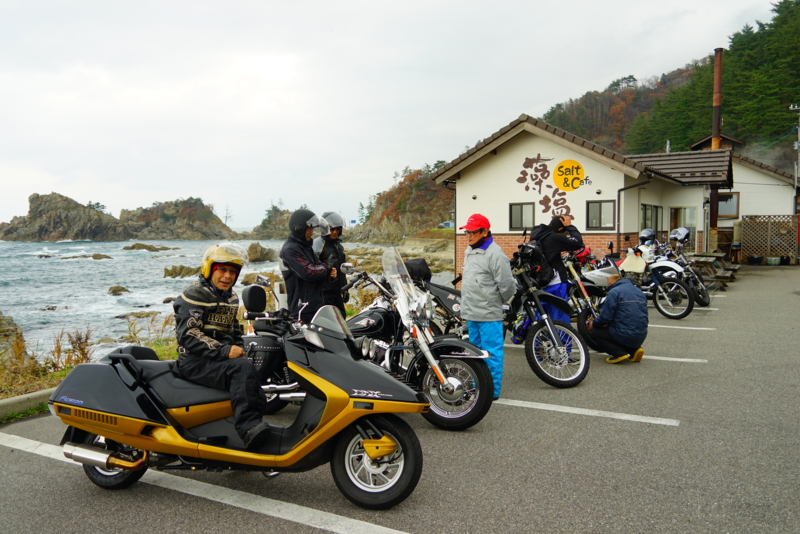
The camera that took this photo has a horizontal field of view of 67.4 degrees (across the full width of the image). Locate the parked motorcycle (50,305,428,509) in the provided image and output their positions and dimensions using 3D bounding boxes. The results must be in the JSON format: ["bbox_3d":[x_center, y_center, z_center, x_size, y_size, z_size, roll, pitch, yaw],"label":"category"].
[{"bbox_3d":[-0.979,0.793,3.515,2.280,1.160,0.750,0,4,10],"label":"parked motorcycle"}]

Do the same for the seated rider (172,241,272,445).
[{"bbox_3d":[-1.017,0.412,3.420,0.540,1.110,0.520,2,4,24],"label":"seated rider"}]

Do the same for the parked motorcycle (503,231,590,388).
[{"bbox_3d":[0.856,0.477,6.150,2.120,1.400,0.820,1,4,15],"label":"parked motorcycle"}]

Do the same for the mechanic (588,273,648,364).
[{"bbox_3d":[2.591,0.604,7.150,0.680,1.020,0.540,3,5,40],"label":"mechanic"}]

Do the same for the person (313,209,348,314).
[{"bbox_3d":[-0.756,0.289,6.484,0.520,1.760,0.370,-3,5,-36],"label":"person"}]

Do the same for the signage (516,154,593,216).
[{"bbox_3d":[4.166,-2.185,16.391,2.155,1.828,0.050,2,5,34],"label":"signage"}]

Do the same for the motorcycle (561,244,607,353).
[{"bbox_3d":[1.737,0.441,7.653,2.150,1.250,0.820,0,4,14],"label":"motorcycle"}]

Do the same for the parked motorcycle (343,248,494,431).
[{"bbox_3d":[-0.372,0.548,4.891,2.400,1.450,0.920,1,4,16],"label":"parked motorcycle"}]

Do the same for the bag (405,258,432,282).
[{"bbox_3d":[0.187,0.060,6.400,0.300,0.250,0.260,1,4,15],"label":"bag"}]

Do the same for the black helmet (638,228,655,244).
[{"bbox_3d":[4.271,-0.527,10.400,0.300,0.260,0.260,-3,4,-35],"label":"black helmet"}]

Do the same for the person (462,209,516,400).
[{"bbox_3d":[0.805,0.371,5.488,0.350,1.700,0.490,-3,4,-27],"label":"person"}]

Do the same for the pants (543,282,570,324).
[{"bbox_3d":[1.801,0.626,6.950,0.380,0.880,0.380,-1,4,-17],"label":"pants"}]

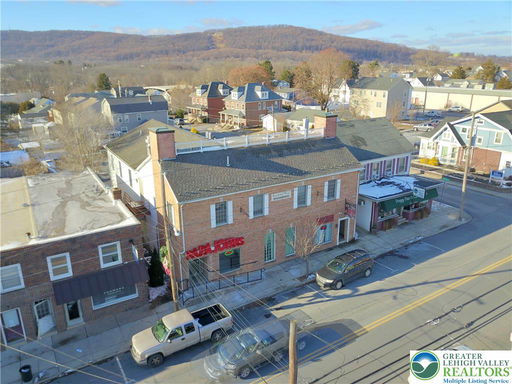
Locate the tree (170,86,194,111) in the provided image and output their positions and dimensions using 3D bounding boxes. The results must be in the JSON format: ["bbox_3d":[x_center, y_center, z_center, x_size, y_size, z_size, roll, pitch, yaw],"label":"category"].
[{"bbox_3d":[-28.382,-35.364,146.825,9.246,9.110,9.246,-11,20,-30],"label":"tree"}]

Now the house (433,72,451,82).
[{"bbox_3d":[138.510,-85.122,287.175,11.000,8.500,8.500,-11,21,-30],"label":"house"}]

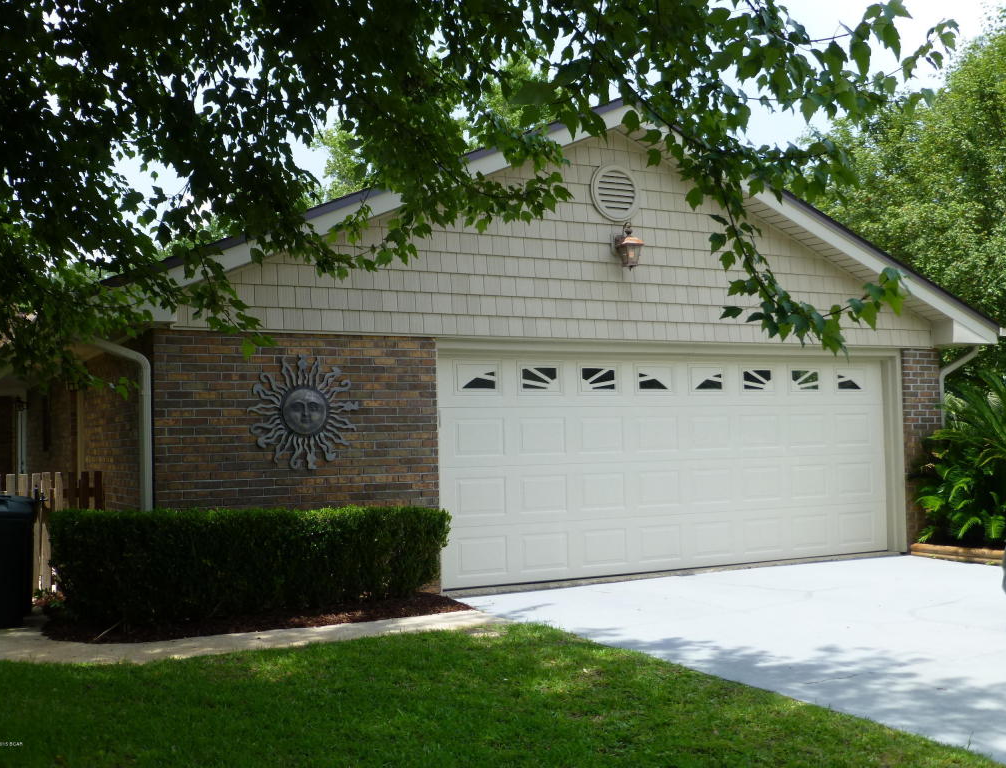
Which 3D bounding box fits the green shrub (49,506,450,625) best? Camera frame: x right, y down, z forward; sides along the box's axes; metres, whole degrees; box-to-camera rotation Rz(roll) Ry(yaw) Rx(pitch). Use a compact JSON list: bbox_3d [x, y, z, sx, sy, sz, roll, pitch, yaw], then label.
[{"bbox_3d":[-1.857,1.357,8.915,3.020,0.840,0.600,0,-3,-28],"label":"green shrub"}]

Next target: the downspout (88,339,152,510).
[{"bbox_3d":[-2.950,0.695,8.821,0.510,2.200,0.090,0,-3,-28],"label":"downspout"}]

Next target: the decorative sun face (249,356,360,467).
[{"bbox_3d":[-1.608,0.231,9.393,0.945,0.938,0.080,0,-3,-28],"label":"decorative sun face"}]

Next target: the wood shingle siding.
[{"bbox_3d":[1.094,-1.419,10.990,8.340,2.000,0.060,0,-3,-28],"label":"wood shingle siding"}]

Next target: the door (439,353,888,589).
[{"bbox_3d":[1.786,0.756,11.423,5.470,2.130,0.060,0,-3,-28],"label":"door"}]

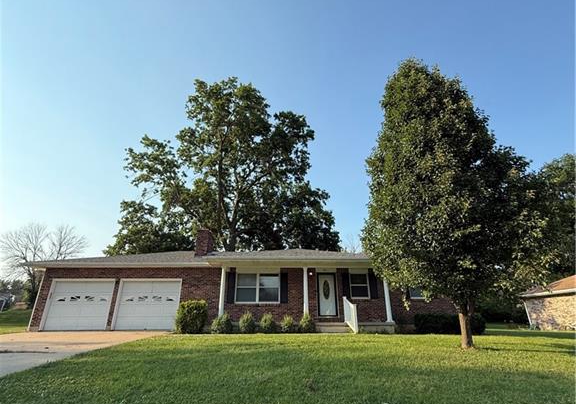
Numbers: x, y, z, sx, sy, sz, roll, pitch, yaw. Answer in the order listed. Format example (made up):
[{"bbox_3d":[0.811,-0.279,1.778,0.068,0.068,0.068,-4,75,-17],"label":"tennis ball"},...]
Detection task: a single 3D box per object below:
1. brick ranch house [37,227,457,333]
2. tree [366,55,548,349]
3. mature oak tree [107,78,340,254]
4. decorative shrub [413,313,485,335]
[{"bbox_3d":[-1.384,4.690,17.975,20.200,5.300,11.000,0,-23,-1],"label":"brick ranch house"},{"bbox_3d":[5.147,-0.733,10.687,5.700,10.300,5.500,0,-23,-1],"label":"tree"},{"bbox_3d":[-5.505,-1.379,28.505,19.500,24.600,18.000,0,-23,-1],"label":"mature oak tree"},{"bbox_3d":[7.219,5.372,13.892,3.100,0.900,1.200,0,-23,-1],"label":"decorative shrub"}]

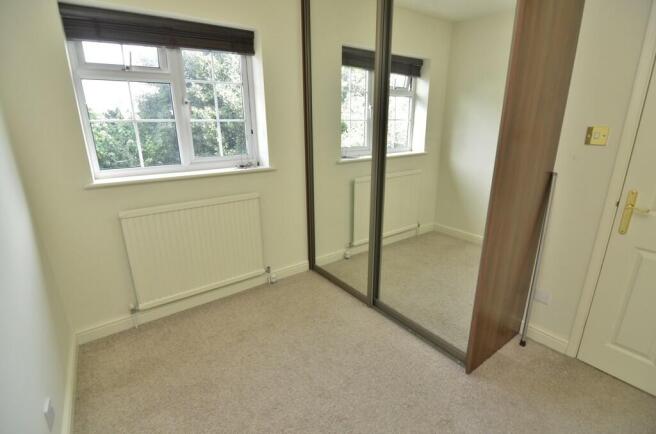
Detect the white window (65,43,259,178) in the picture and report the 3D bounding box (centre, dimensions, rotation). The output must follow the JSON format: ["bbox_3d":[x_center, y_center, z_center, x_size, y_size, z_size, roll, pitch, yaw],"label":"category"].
[{"bbox_3d":[-1.086,-0.835,2.132,1.168,1.000,0.068,-12,19,-33],"label":"white window"}]

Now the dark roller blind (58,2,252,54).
[{"bbox_3d":[-1.035,-1.223,1.953,1.134,0.184,0.061,-12,19,-33],"label":"dark roller blind"}]

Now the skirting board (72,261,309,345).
[{"bbox_3d":[-0.939,0.669,2.456,1.833,0.102,0.019,-12,19,-33],"label":"skirting board"}]

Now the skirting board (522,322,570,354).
[{"bbox_3d":[1.406,0.792,1.896,0.018,0.102,0.255,-13,20,-35],"label":"skirting board"}]

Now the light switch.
[{"bbox_3d":[1.406,-0.420,1.520,0.010,0.090,0.090,-13,20,-35],"label":"light switch"}]

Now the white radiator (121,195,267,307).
[{"bbox_3d":[-0.976,0.235,2.261,0.941,0.714,0.071,-12,19,-33],"label":"white radiator"}]

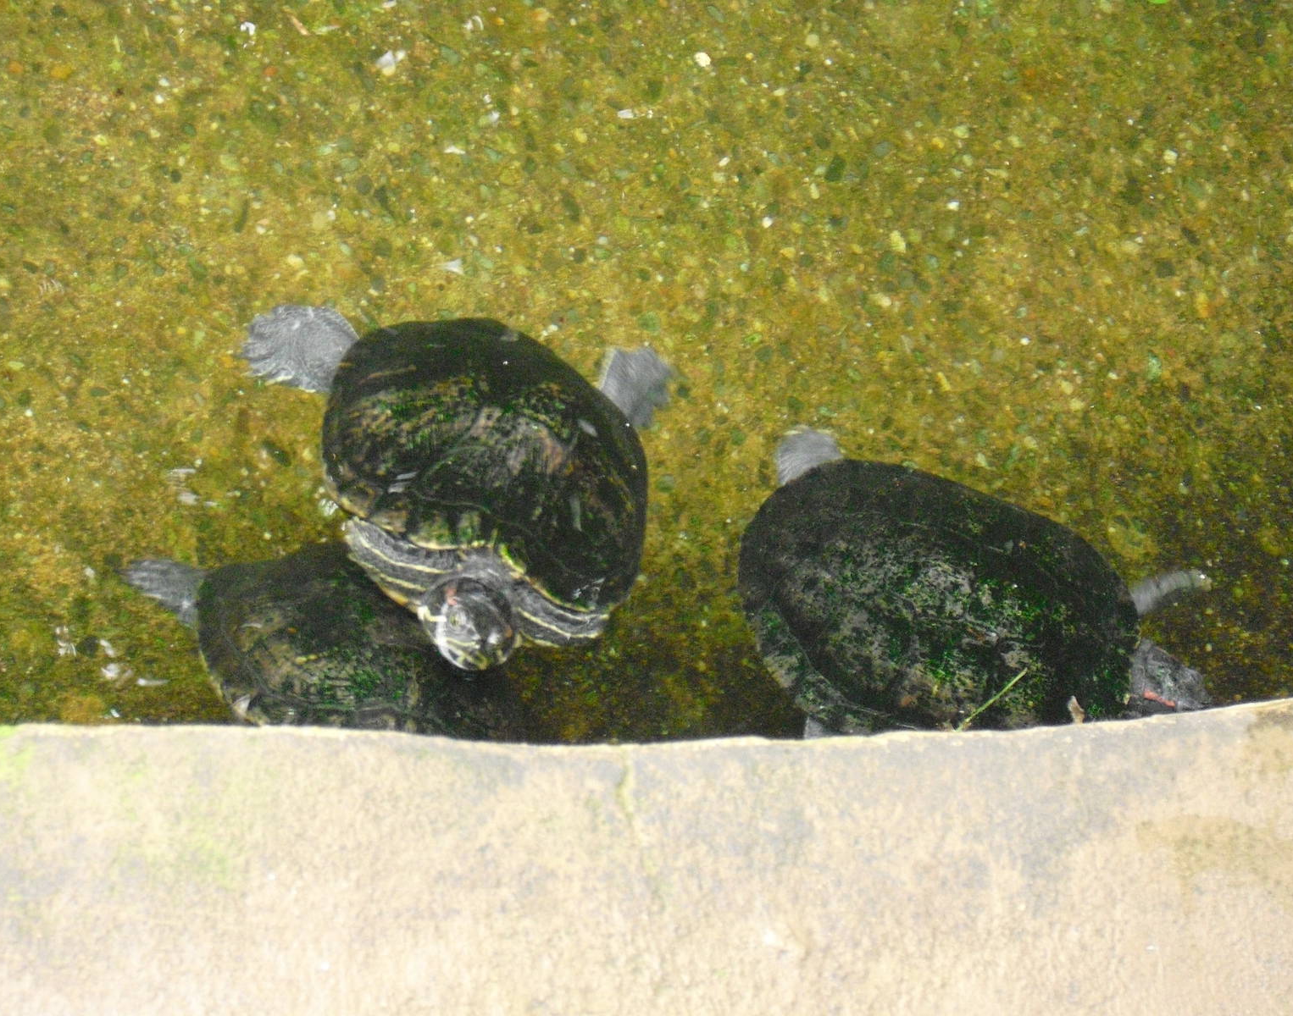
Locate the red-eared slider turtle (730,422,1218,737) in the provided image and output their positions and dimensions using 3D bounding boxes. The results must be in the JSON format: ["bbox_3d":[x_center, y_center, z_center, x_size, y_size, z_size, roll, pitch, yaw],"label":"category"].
[{"bbox_3d":[0.183,0.067,1.950,0.275,0.095,0.190,14,58,9],"label":"red-eared slider turtle"}]

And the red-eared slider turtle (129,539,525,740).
[{"bbox_3d":[-0.172,0.084,1.940,0.230,0.080,0.165,4,57,3],"label":"red-eared slider turtle"}]

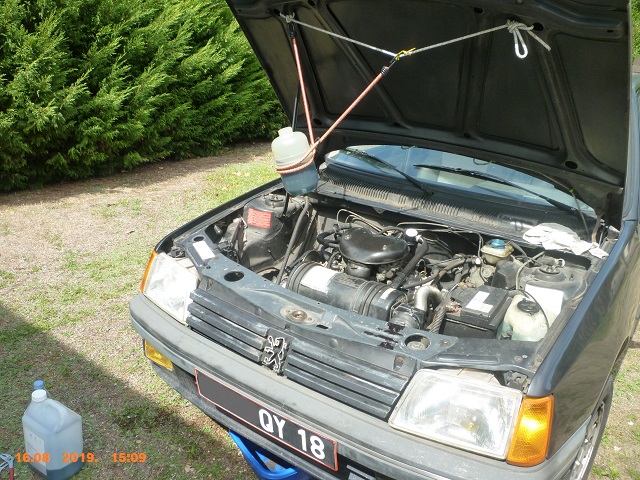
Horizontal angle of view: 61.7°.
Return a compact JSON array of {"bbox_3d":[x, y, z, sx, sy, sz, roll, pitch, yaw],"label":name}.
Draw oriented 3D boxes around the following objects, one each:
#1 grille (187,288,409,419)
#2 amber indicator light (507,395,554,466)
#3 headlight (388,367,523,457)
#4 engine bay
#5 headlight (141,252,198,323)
[{"bbox_3d":[-0.111,0.310,1.545,0.765,0.135,0.080,16,24,32],"label":"grille"},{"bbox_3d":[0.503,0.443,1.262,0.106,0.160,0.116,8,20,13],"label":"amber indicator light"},{"bbox_3d":[0.338,0.403,1.318,0.287,0.150,0.121,13,22,25],"label":"headlight"},{"bbox_3d":[0.182,0.150,1.925,1.330,0.400,0.780,16,24,32],"label":"engine bay"},{"bbox_3d":[-0.506,0.154,1.858,0.308,0.150,0.121,20,26,38],"label":"headlight"}]

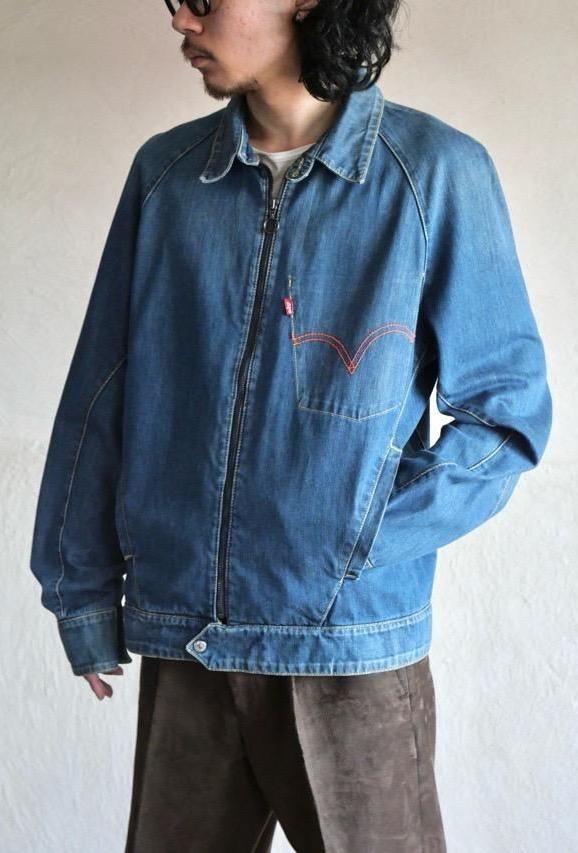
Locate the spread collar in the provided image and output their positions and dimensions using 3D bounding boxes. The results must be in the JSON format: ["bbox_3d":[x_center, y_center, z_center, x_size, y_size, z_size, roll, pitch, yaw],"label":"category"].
[{"bbox_3d":[0.004,-0.345,1.950,0.195,0.140,0.180,0,0,22],"label":"spread collar"}]

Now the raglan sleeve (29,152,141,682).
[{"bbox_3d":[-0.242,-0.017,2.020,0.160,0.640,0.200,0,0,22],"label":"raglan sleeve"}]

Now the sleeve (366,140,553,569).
[{"bbox_3d":[0.194,-0.087,1.920,0.210,0.500,0.240,0,0,22],"label":"sleeve"}]

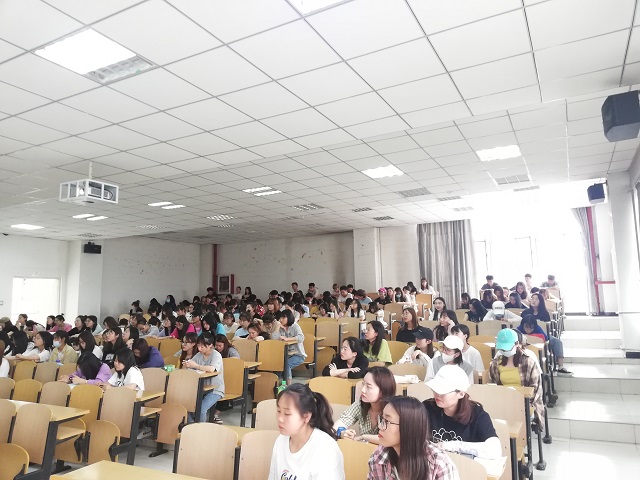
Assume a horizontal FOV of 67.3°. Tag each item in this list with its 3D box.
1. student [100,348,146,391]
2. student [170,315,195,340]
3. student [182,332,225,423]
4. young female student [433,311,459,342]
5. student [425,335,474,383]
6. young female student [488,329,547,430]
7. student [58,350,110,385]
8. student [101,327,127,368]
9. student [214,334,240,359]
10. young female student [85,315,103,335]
[{"bbox_3d":[-2.338,1.846,5.557,0.480,1.160,0.700,-6,-9,32],"label":"student"},{"bbox_3d":[-2.446,1.909,8.273,0.500,1.220,0.700,-7,-9,32],"label":"student"},{"bbox_3d":[-1.455,1.769,6.007,0.480,1.200,0.700,-8,-10,39],"label":"student"},{"bbox_3d":[1.724,1.550,6.462,0.460,1.190,0.700,-9,-10,42],"label":"young female student"},{"bbox_3d":[1.142,1.434,4.257,0.460,1.150,0.680,-7,-9,35],"label":"student"},{"bbox_3d":[1.681,1.418,4.155,0.500,1.260,0.720,-6,-8,27],"label":"young female student"},{"bbox_3d":[-2.647,1.778,5.312,0.520,1.110,0.750,-7,-9,35],"label":"student"},{"bbox_3d":[-2.730,1.783,6.295,0.440,1.200,0.670,-7,-9,35],"label":"student"},{"bbox_3d":[-1.340,1.901,6.699,0.500,1.150,0.720,-7,-9,35],"label":"student"},{"bbox_3d":[-4.615,2.163,9.757,0.470,1.210,0.700,-6,-9,32],"label":"young female student"}]

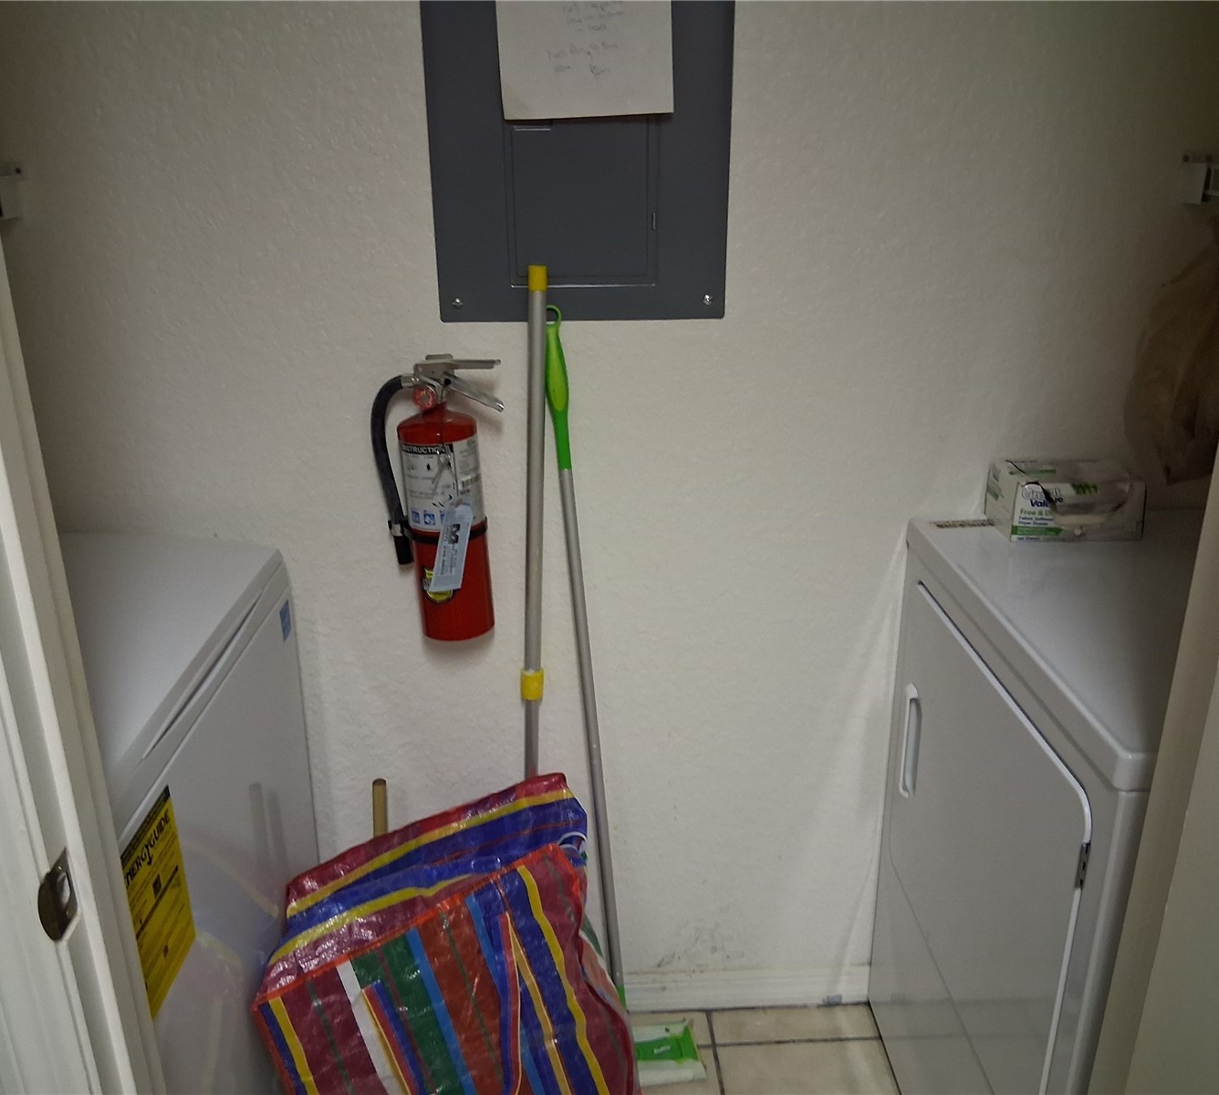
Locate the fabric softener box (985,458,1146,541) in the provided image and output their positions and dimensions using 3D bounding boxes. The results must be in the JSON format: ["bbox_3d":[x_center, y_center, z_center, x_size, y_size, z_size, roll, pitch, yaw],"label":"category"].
[{"bbox_3d":[0.656,-0.066,1.580,0.178,0.082,0.108,-1,21,0],"label":"fabric softener box"}]

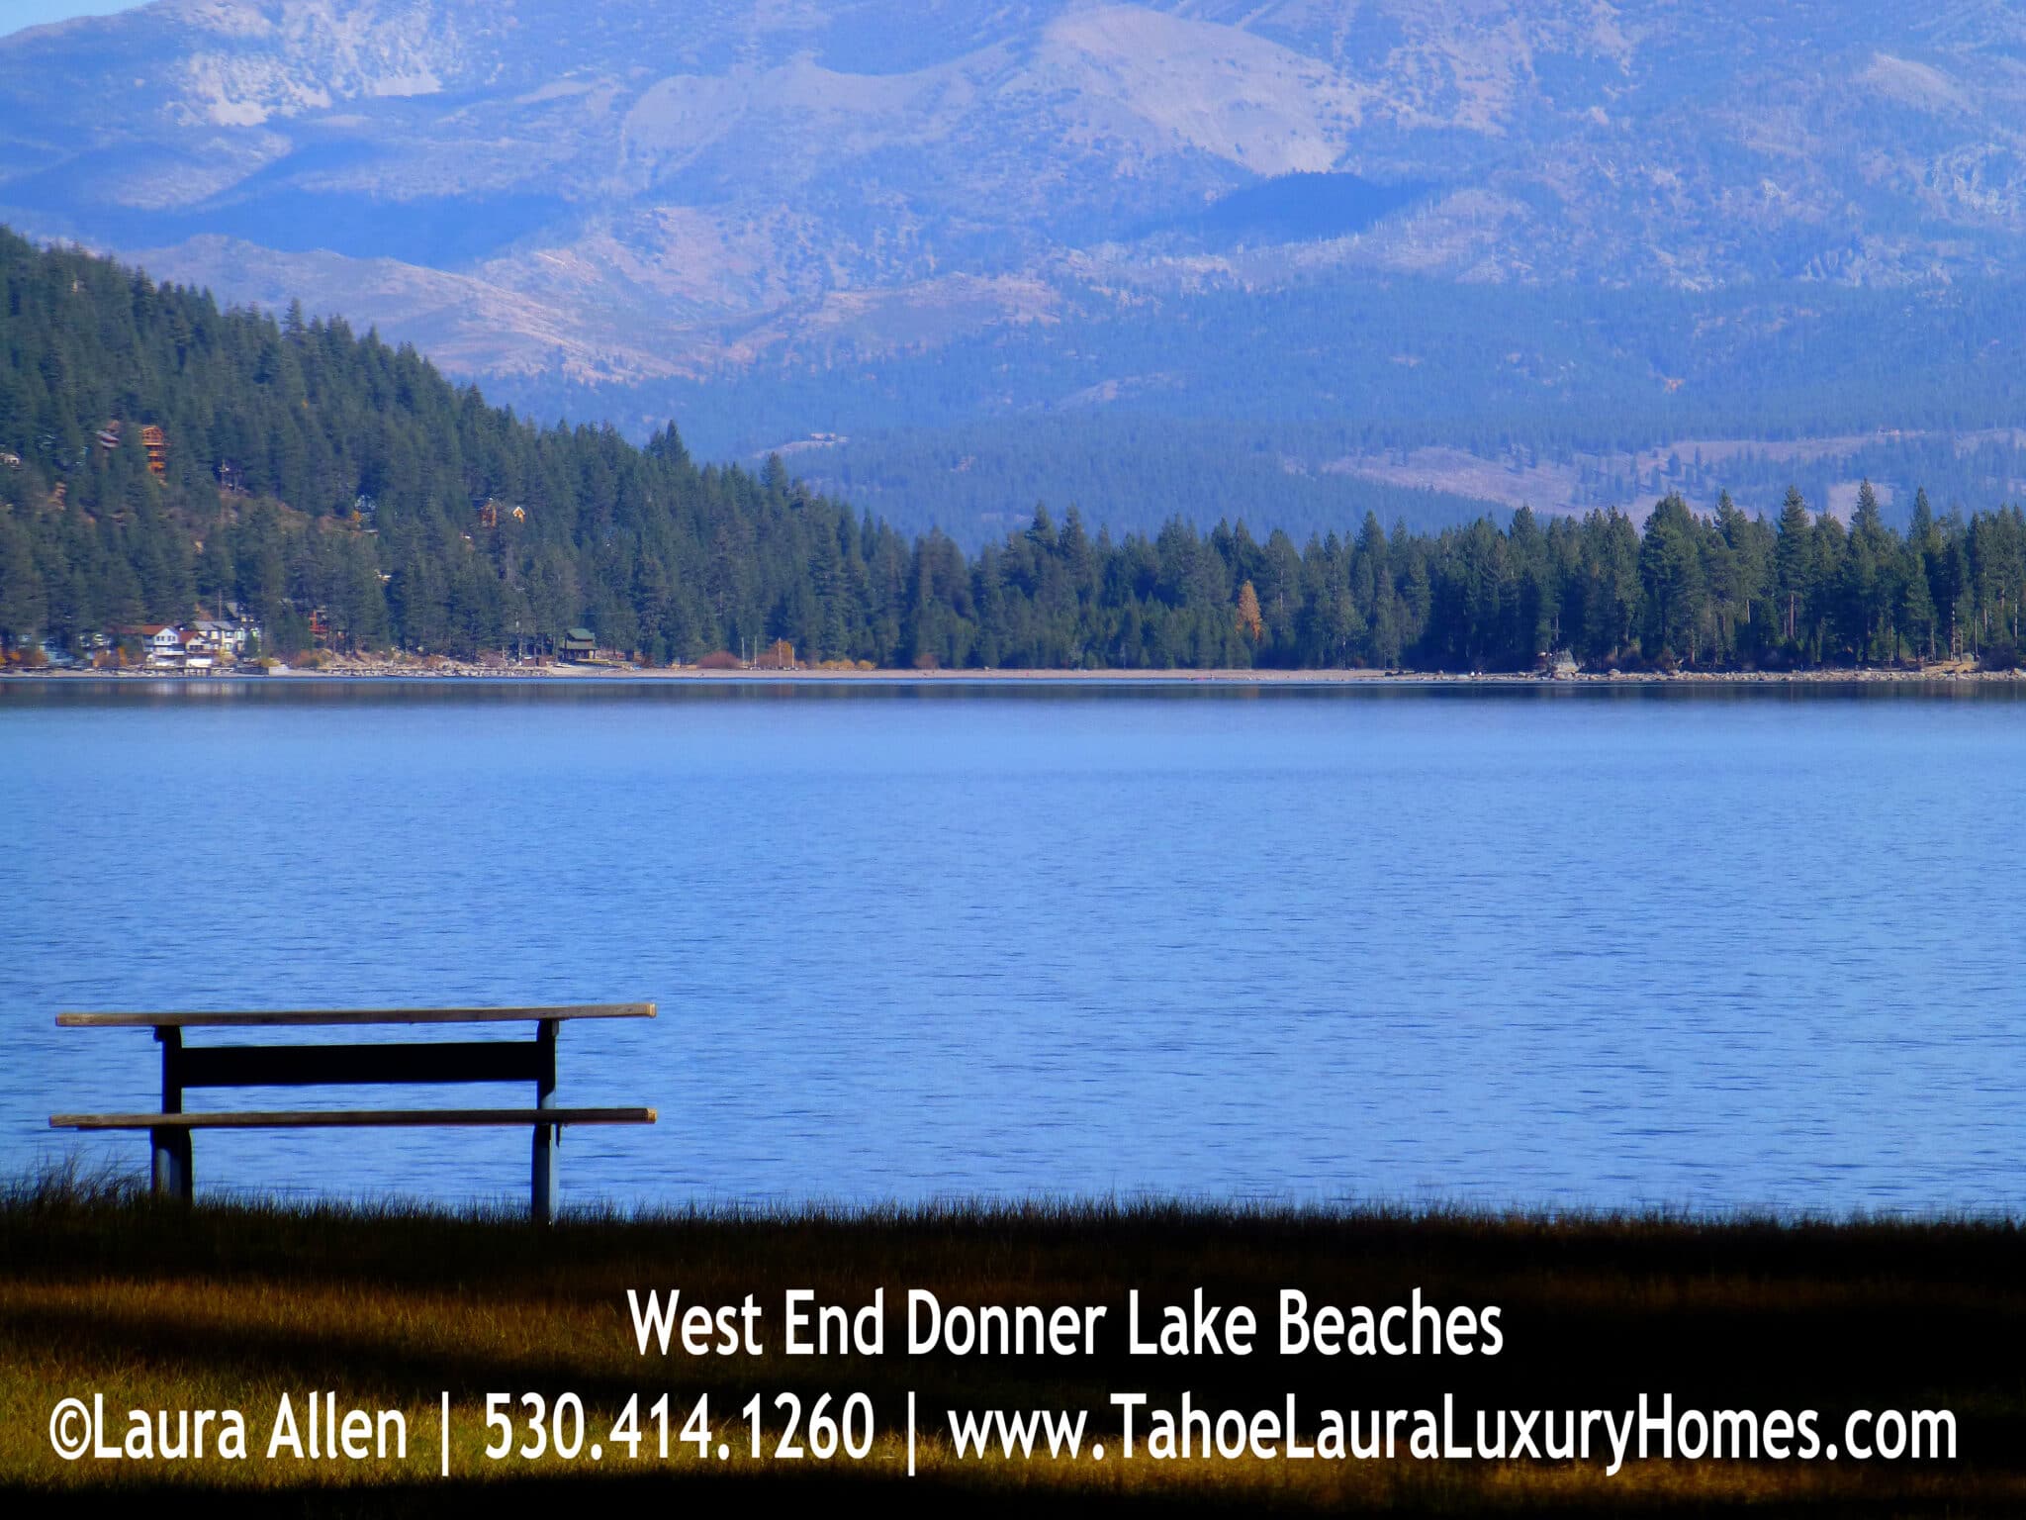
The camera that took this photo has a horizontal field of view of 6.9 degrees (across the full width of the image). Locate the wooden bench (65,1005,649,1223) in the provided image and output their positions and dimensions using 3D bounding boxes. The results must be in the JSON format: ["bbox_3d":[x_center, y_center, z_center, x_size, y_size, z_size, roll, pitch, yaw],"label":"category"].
[{"bbox_3d":[-2.031,1.148,52.500,1.830,0.750,1.520,0,-1,0],"label":"wooden bench"}]

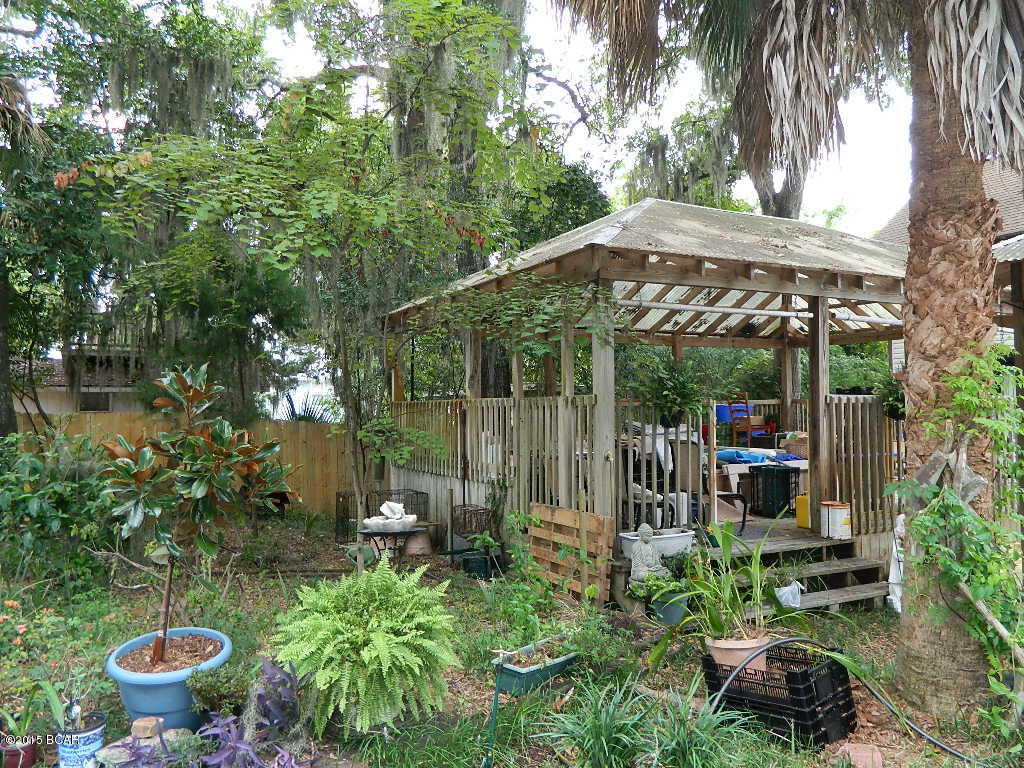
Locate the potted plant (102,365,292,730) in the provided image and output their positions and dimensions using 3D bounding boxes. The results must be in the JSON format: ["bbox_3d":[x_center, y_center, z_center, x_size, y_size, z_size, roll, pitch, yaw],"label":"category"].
[{"bbox_3d":[-1.580,0.800,3.750,0.900,1.760,0.860,0,-2,0],"label":"potted plant"}]

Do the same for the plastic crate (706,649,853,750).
[{"bbox_3d":[1.400,1.627,3.903,0.385,0.385,0.580,1,-7,-37],"label":"plastic crate"}]

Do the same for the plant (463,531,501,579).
[{"bbox_3d":[-0.287,1.610,7.000,0.360,0.450,0.340,0,-2,0],"label":"plant"}]

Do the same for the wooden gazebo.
[{"bbox_3d":[2.779,-0.183,9.192,7.370,3.991,5.036,0,-2,-27],"label":"wooden gazebo"}]

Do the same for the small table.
[{"bbox_3d":[-1.170,1.650,7.200,0.660,0.460,0.620,0,-2,0],"label":"small table"}]

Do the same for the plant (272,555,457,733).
[{"bbox_3d":[-0.745,1.290,3.720,0.900,0.800,0.880,0,-2,0],"label":"plant"}]

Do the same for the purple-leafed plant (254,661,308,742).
[{"bbox_3d":[-1.090,1.500,3.500,0.270,0.380,0.270,0,-2,0],"label":"purple-leafed plant"}]

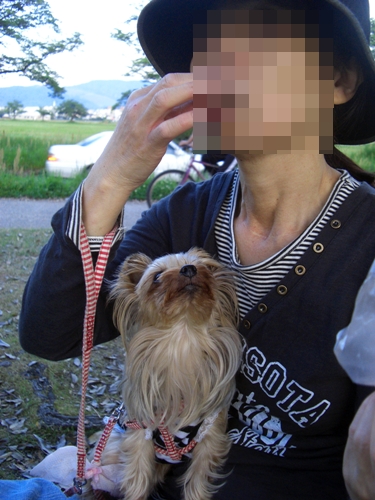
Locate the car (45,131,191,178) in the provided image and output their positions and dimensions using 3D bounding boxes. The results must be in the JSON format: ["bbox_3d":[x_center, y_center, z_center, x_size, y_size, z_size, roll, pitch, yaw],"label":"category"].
[{"bbox_3d":[-1.101,-2.326,13.513,4.600,1.400,1.700,-1,14,-7],"label":"car"}]

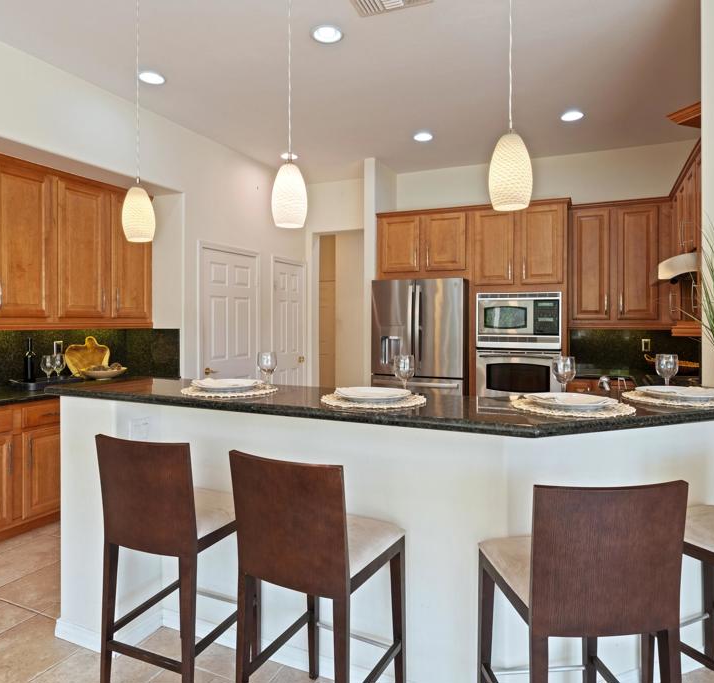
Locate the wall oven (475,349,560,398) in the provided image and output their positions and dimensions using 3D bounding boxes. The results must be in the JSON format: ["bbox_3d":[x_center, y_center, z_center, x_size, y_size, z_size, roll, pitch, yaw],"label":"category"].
[{"bbox_3d":[1.585,0.350,4.959,0.757,0.580,0.600,1,1,25],"label":"wall oven"}]

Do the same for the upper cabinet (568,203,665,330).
[{"bbox_3d":[2.440,-0.700,4.810,0.770,1.140,0.330,1,1,24],"label":"upper cabinet"}]

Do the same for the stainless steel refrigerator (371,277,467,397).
[{"bbox_3d":[0.727,0.285,5.274,0.910,1.776,0.865,1,1,25],"label":"stainless steel refrigerator"}]

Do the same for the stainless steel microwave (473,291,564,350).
[{"bbox_3d":[1.585,-0.200,4.940,0.745,0.515,0.470,1,1,24],"label":"stainless steel microwave"}]

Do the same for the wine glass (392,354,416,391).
[{"bbox_3d":[0.198,0.134,2.120,0.085,0.157,0.085,0,1,0],"label":"wine glass"}]

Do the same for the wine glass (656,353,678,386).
[{"bbox_3d":[1.316,0.131,2.170,0.086,0.155,0.086,1,1,24],"label":"wine glass"}]

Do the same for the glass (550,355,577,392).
[{"bbox_3d":[0.809,0.137,2.000,0.086,0.155,0.086,1,1,24],"label":"glass"}]

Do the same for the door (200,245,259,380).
[{"bbox_3d":[-1.247,0.156,5.064,0.050,2.060,0.860,1,1,25],"label":"door"}]

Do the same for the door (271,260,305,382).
[{"bbox_3d":[-0.790,0.090,6.020,0.060,2.050,0.710,1,1,24],"label":"door"}]

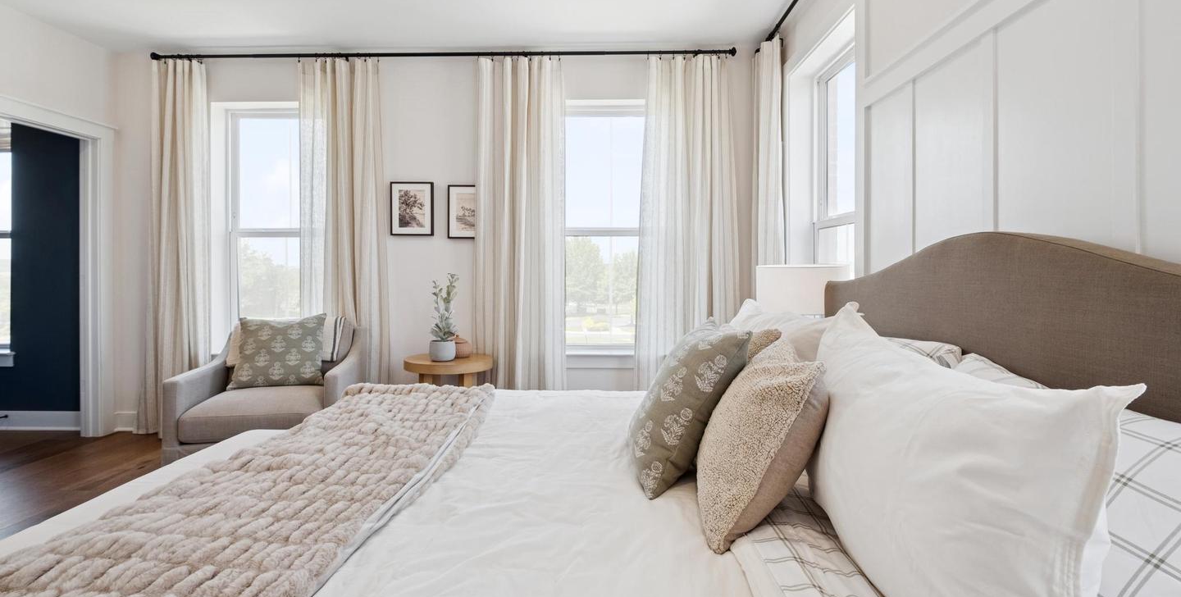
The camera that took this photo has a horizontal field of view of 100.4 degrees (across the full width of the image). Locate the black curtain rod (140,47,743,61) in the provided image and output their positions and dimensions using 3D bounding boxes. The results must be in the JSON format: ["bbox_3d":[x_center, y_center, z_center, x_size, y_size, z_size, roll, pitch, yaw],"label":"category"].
[{"bbox_3d":[-1.011,-1.682,3.391,4.080,0.060,0.090,0,1,1],"label":"black curtain rod"}]

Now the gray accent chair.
[{"bbox_3d":[-1.749,0.574,2.857,0.800,0.840,0.760,0,1,-13],"label":"gray accent chair"}]

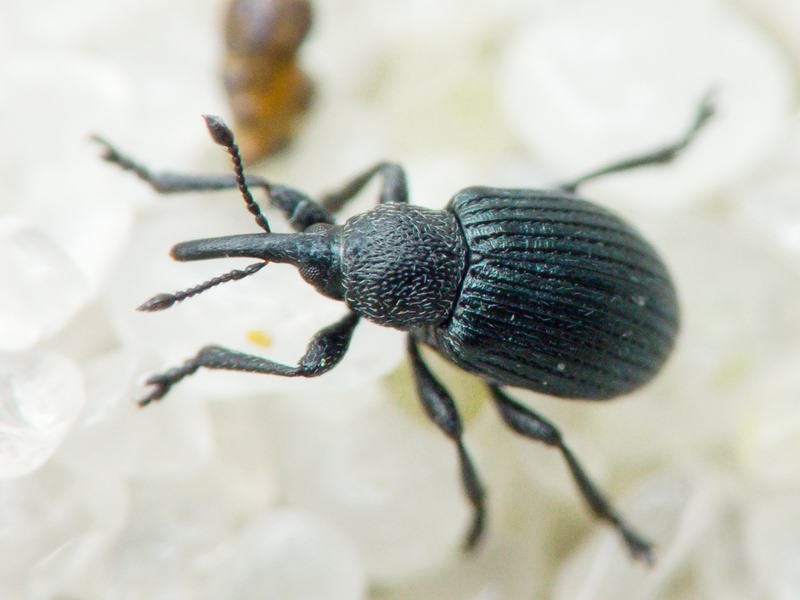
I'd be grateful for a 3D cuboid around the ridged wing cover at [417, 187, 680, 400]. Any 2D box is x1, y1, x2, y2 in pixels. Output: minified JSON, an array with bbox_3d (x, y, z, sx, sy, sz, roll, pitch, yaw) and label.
[{"bbox_3d":[0.001,0.000,0.031,0.002,0.001,0.001,16,77,-17],"label":"ridged wing cover"}]

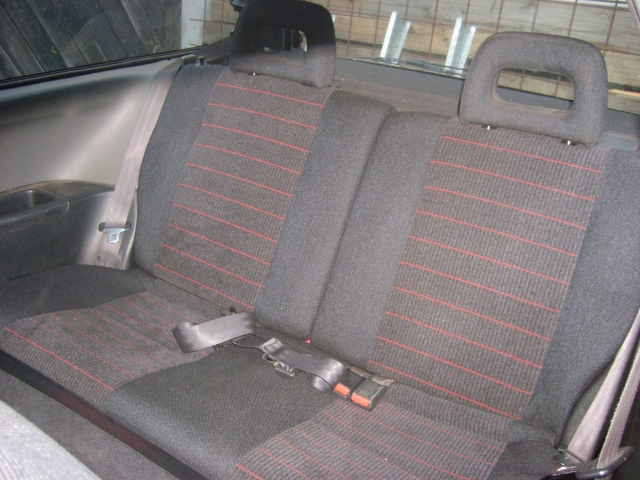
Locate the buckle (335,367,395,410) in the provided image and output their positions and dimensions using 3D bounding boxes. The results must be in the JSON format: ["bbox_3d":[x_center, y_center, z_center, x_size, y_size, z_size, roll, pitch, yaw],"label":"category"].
[{"bbox_3d":[0.080,0.279,1.232,0.086,0.025,0.068,17,37,31],"label":"buckle"}]

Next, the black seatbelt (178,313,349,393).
[{"bbox_3d":[-0.099,0.203,1.230,0.295,0.065,0.150,12,23,14],"label":"black seatbelt"}]

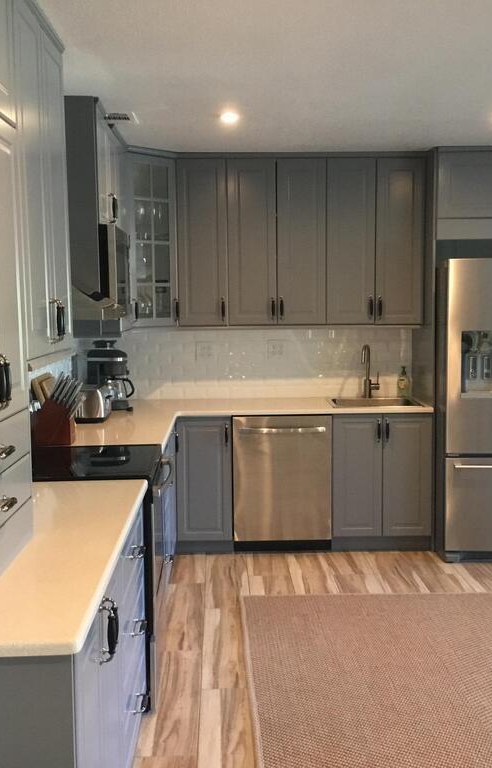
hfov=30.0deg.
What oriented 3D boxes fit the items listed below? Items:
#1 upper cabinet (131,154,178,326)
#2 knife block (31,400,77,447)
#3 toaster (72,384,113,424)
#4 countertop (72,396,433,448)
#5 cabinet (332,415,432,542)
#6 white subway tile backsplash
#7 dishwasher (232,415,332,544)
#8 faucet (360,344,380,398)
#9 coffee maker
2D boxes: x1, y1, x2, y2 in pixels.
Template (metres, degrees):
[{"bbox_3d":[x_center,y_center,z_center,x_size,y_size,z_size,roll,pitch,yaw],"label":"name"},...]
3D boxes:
[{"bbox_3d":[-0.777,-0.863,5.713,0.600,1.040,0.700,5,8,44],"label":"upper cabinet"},{"bbox_3d":[-0.894,0.171,4.220,0.200,0.208,0.115,-1,5,-1],"label":"knife block"},{"bbox_3d":[-0.921,0.112,5.166,0.285,0.192,0.270,-1,6,-1],"label":"toaster"},{"bbox_3d":[0.021,0.206,5.232,2.240,0.033,1.846,-1,6,-1],"label":"countertop"},{"bbox_3d":[0.825,0.547,5.895,0.609,0.807,0.625,-1,6,-1],"label":"cabinet"},{"bbox_3d":[0.018,-0.144,6.122,2.195,0.484,0.020,-1,6,-1],"label":"white subway tile backsplash"},{"bbox_3d":[0.218,0.572,5.856,0.600,0.821,0.605,-1,6,-1],"label":"dishwasher"},{"bbox_3d":[0.799,-0.066,5.849,0.100,0.342,0.220,1,5,13],"label":"faucet"},{"bbox_3d":[-0.817,-0.051,5.512,0.285,0.406,0.190,0,5,7],"label":"coffee maker"}]

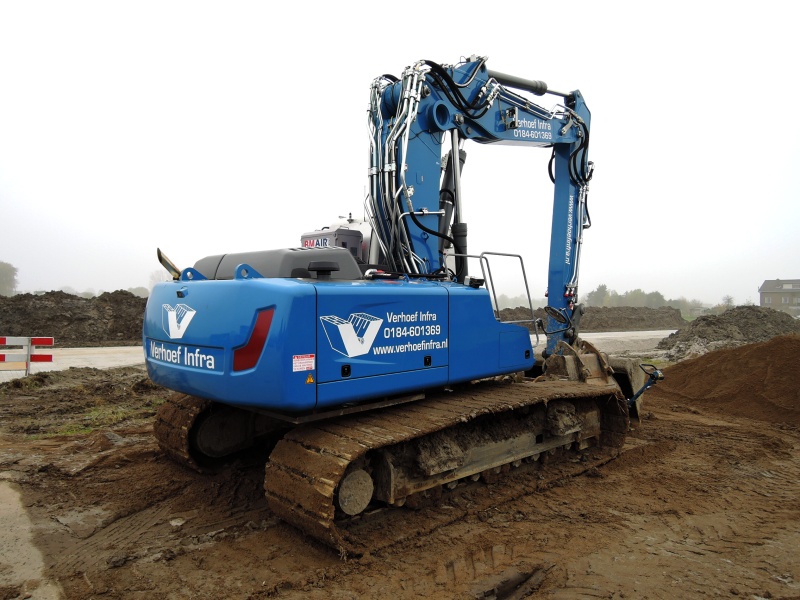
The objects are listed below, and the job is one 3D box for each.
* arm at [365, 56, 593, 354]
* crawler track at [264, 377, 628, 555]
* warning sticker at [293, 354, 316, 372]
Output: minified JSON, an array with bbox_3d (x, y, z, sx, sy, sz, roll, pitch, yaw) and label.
[{"bbox_3d":[1.540,-1.420,8.450,0.880,4.700,5.050,0,0,44],"label":"arm"},{"bbox_3d":[0.914,1.535,6.000,4.700,0.970,0.950,0,0,-43],"label":"crawler track"},{"bbox_3d":[-0.713,0.474,4.140,0.190,0.120,0.010,0,0,-42],"label":"warning sticker"}]

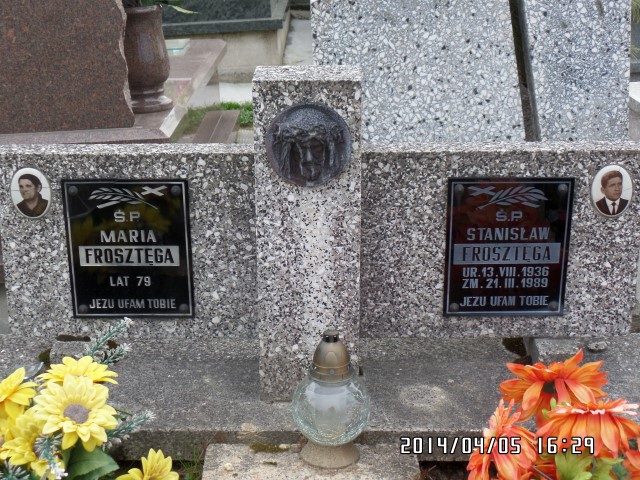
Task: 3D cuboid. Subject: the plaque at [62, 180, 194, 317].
[{"bbox_3d":[-0.378,0.021,2.354,0.245,0.297,0.012,0,22,0],"label":"plaque"}]

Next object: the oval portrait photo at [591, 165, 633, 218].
[{"bbox_3d":[0.573,-0.095,2.315,0.080,0.110,0.010,0,22,0],"label":"oval portrait photo"}]

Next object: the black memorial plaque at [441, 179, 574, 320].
[{"bbox_3d":[0.375,0.018,2.360,0.245,0.297,0.012,0,22,0],"label":"black memorial plaque"}]

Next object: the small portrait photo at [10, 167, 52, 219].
[{"bbox_3d":[-0.562,-0.091,2.306,0.078,0.105,0.010,0,22,0],"label":"small portrait photo"}]

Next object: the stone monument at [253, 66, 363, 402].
[{"bbox_3d":[-0.021,-0.001,2.217,0.189,0.635,0.105,0,22,0],"label":"stone monument"}]

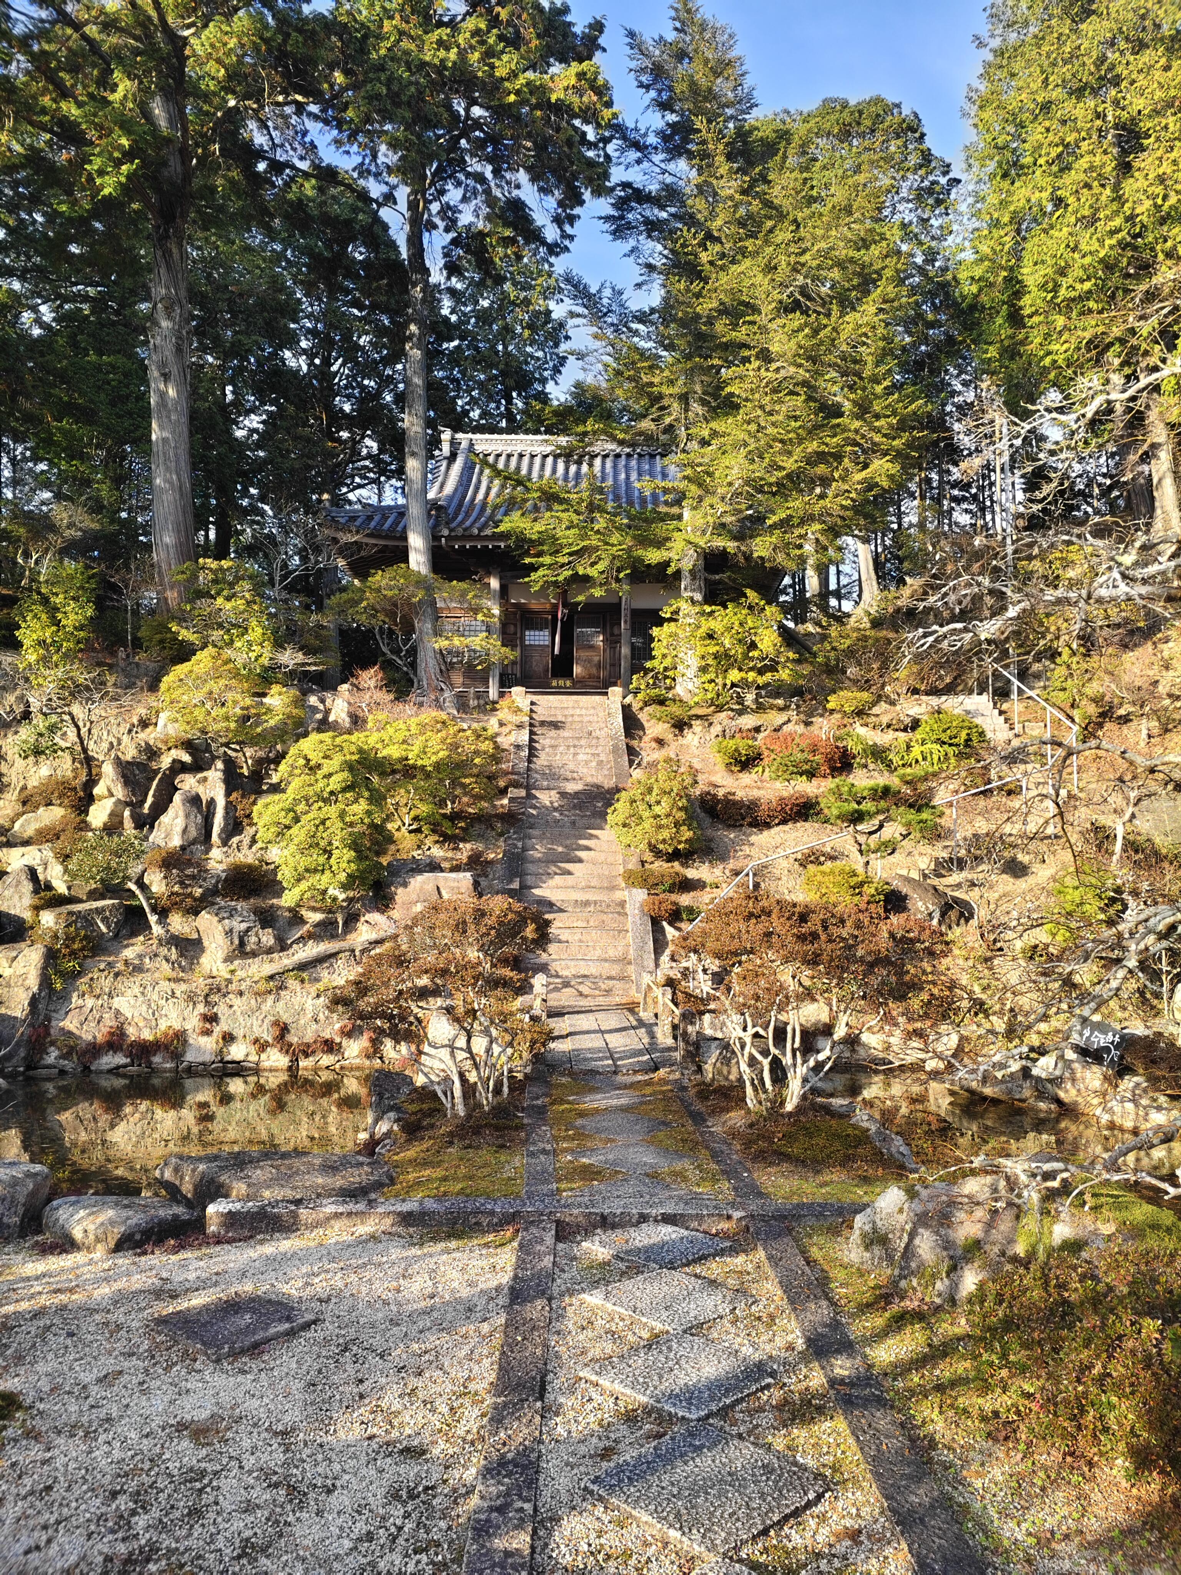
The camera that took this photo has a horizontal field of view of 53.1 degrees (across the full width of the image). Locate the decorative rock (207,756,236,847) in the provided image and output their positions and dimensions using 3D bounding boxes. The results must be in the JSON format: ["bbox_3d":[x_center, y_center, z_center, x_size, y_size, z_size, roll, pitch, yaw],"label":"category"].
[{"bbox_3d":[-5.367,0.206,17.200,0.409,1.316,0.500,0,-1,0],"label":"decorative rock"}]

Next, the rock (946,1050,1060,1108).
[{"bbox_3d":[4.232,3.020,12.200,1.153,0.589,0.750,0,-1,0],"label":"rock"}]

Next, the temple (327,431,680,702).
[{"bbox_3d":[-0.670,-4.367,23.396,8.200,6.200,8.200,0,-4,-3],"label":"temple"}]

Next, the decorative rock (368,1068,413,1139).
[{"bbox_3d":[-1.449,2.294,8.600,0.330,0.510,0.400,0,-5,0],"label":"decorative rock"}]

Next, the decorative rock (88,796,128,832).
[{"bbox_3d":[-7.104,0.398,17.400,0.611,0.522,0.550,0,-1,0],"label":"decorative rock"}]

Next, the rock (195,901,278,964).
[{"bbox_3d":[-3.841,1.565,12.900,0.850,0.660,0.750,0,-4,-3],"label":"rock"}]

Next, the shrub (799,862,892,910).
[{"bbox_3d":[3.165,1.239,14.700,1.100,0.620,0.950,0,-5,0],"label":"shrub"}]

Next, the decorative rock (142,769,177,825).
[{"bbox_3d":[-5.906,0.126,16.200,0.500,0.740,0.500,0,-5,0],"label":"decorative rock"}]

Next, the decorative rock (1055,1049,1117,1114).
[{"bbox_3d":[4.318,2.561,10.300,0.520,0.540,0.500,0,-5,0],"label":"decorative rock"}]

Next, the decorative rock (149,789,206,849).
[{"bbox_3d":[-5.941,0.451,17.000,0.825,0.878,0.600,0,-1,0],"label":"decorative rock"}]

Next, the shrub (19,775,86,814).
[{"bbox_3d":[-7.120,0.106,15.700,0.840,0.539,0.800,0,-4,-3],"label":"shrub"}]

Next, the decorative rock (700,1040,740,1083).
[{"bbox_3d":[0.972,2.064,8.900,0.310,0.340,0.330,0,-5,0],"label":"decorative rock"}]

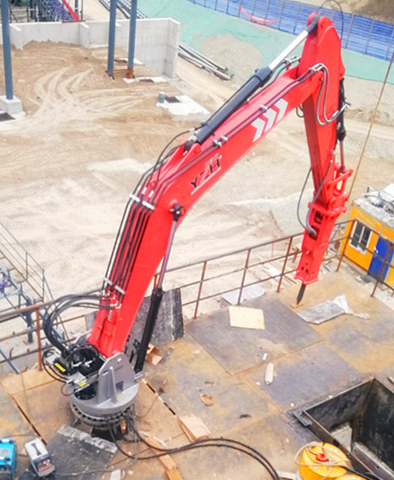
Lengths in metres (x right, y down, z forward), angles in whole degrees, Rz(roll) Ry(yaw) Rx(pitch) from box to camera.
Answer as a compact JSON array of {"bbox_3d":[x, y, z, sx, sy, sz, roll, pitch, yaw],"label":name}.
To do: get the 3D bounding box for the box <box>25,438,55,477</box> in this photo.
[{"bbox_3d":[-1.935,2.670,6.130,0.200,0.310,0.330,-18,40,-35],"label":"box"}]

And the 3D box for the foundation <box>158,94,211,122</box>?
[{"bbox_3d":[-1.409,-10.170,39.016,3.050,0.620,4.300,-12,36,-28],"label":"foundation"}]

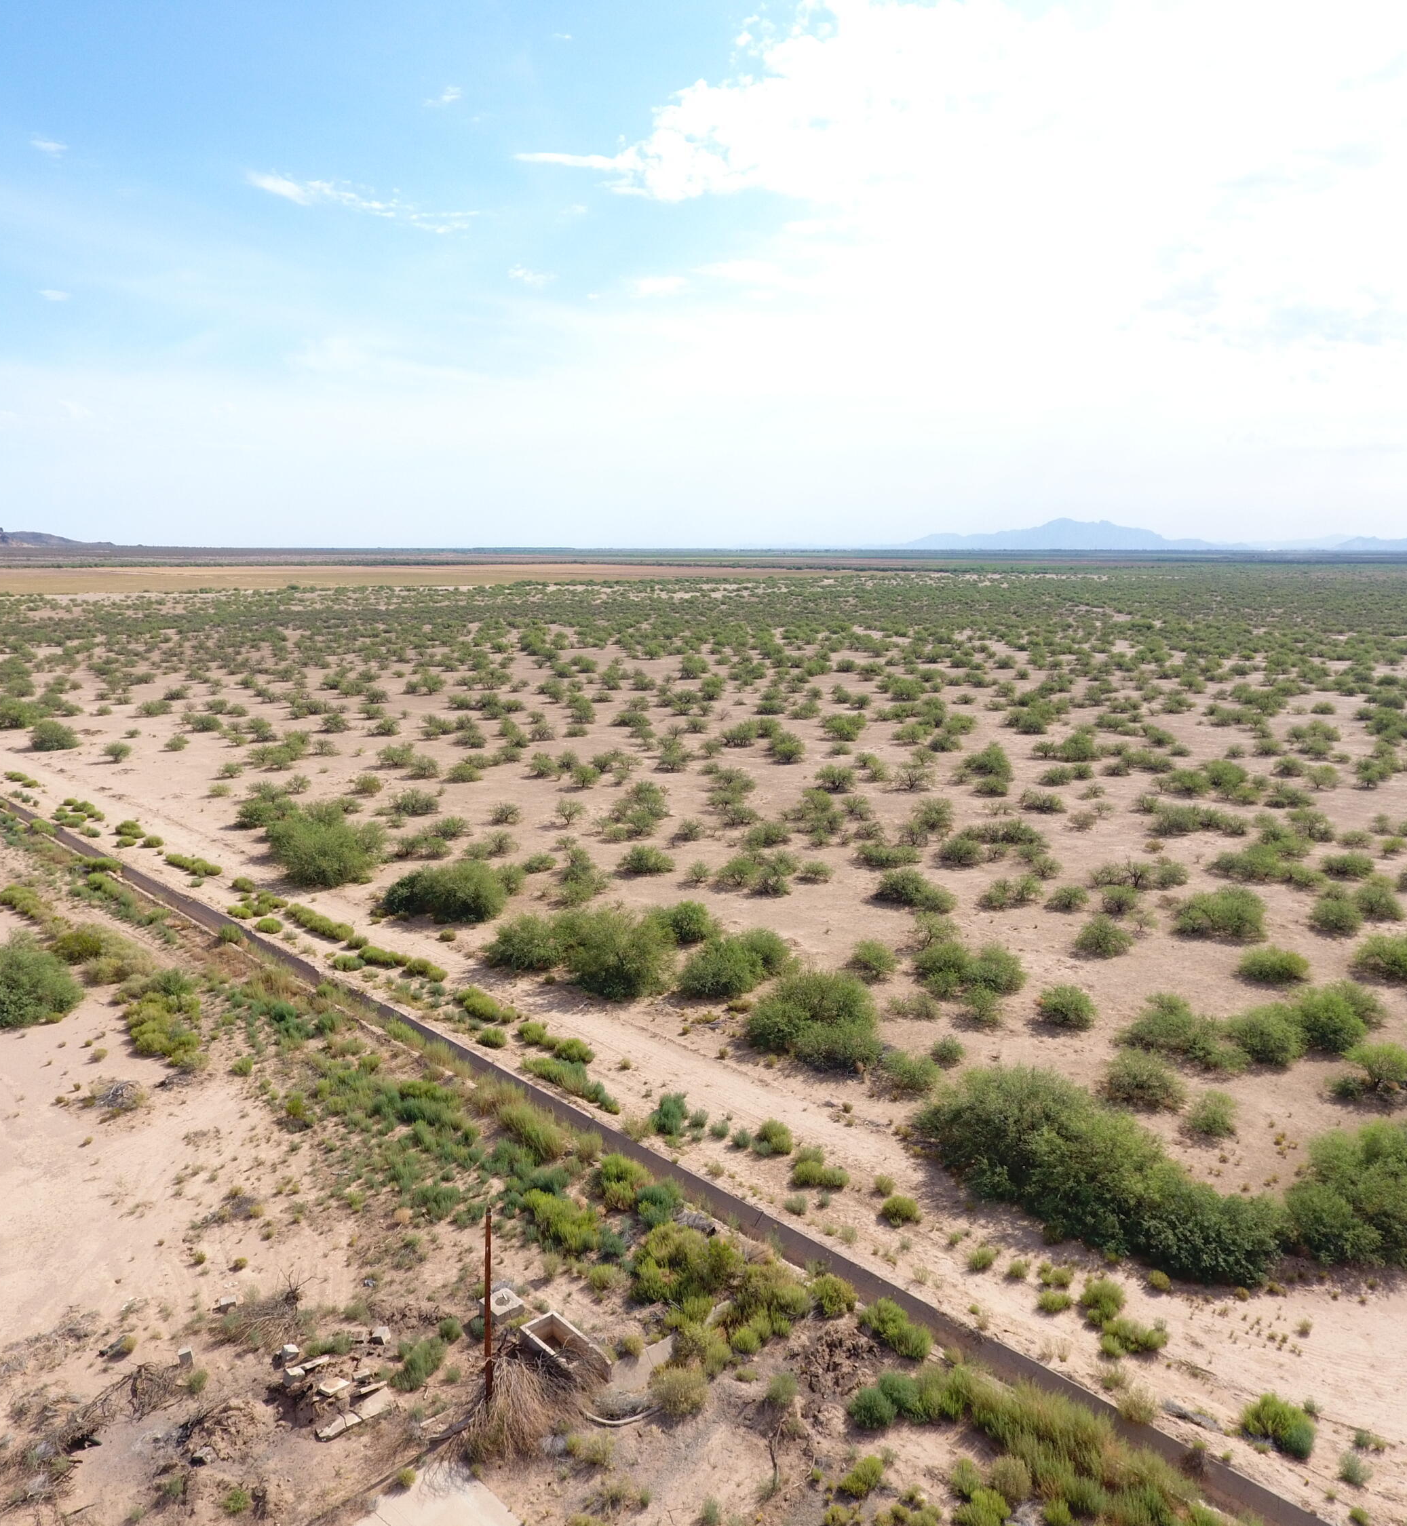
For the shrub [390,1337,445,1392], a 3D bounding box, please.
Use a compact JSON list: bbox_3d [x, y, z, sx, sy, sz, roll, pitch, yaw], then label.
[{"bbox_3d":[-5.614,11.794,23.171,0.756,0.510,1.511,5,11,24],"label":"shrub"}]

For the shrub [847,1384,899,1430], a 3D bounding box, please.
[{"bbox_3d":[3.649,13.809,25.333,1.086,0.735,0.869,2,11,9],"label":"shrub"}]

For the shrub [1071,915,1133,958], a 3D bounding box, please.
[{"bbox_3d":[18.599,7.966,54.801,2.743,1.706,2.414,4,11,19],"label":"shrub"}]

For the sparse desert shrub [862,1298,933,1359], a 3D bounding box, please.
[{"bbox_3d":[3.942,11.523,24.078,0.912,0.749,1.823,-8,13,-38],"label":"sparse desert shrub"}]

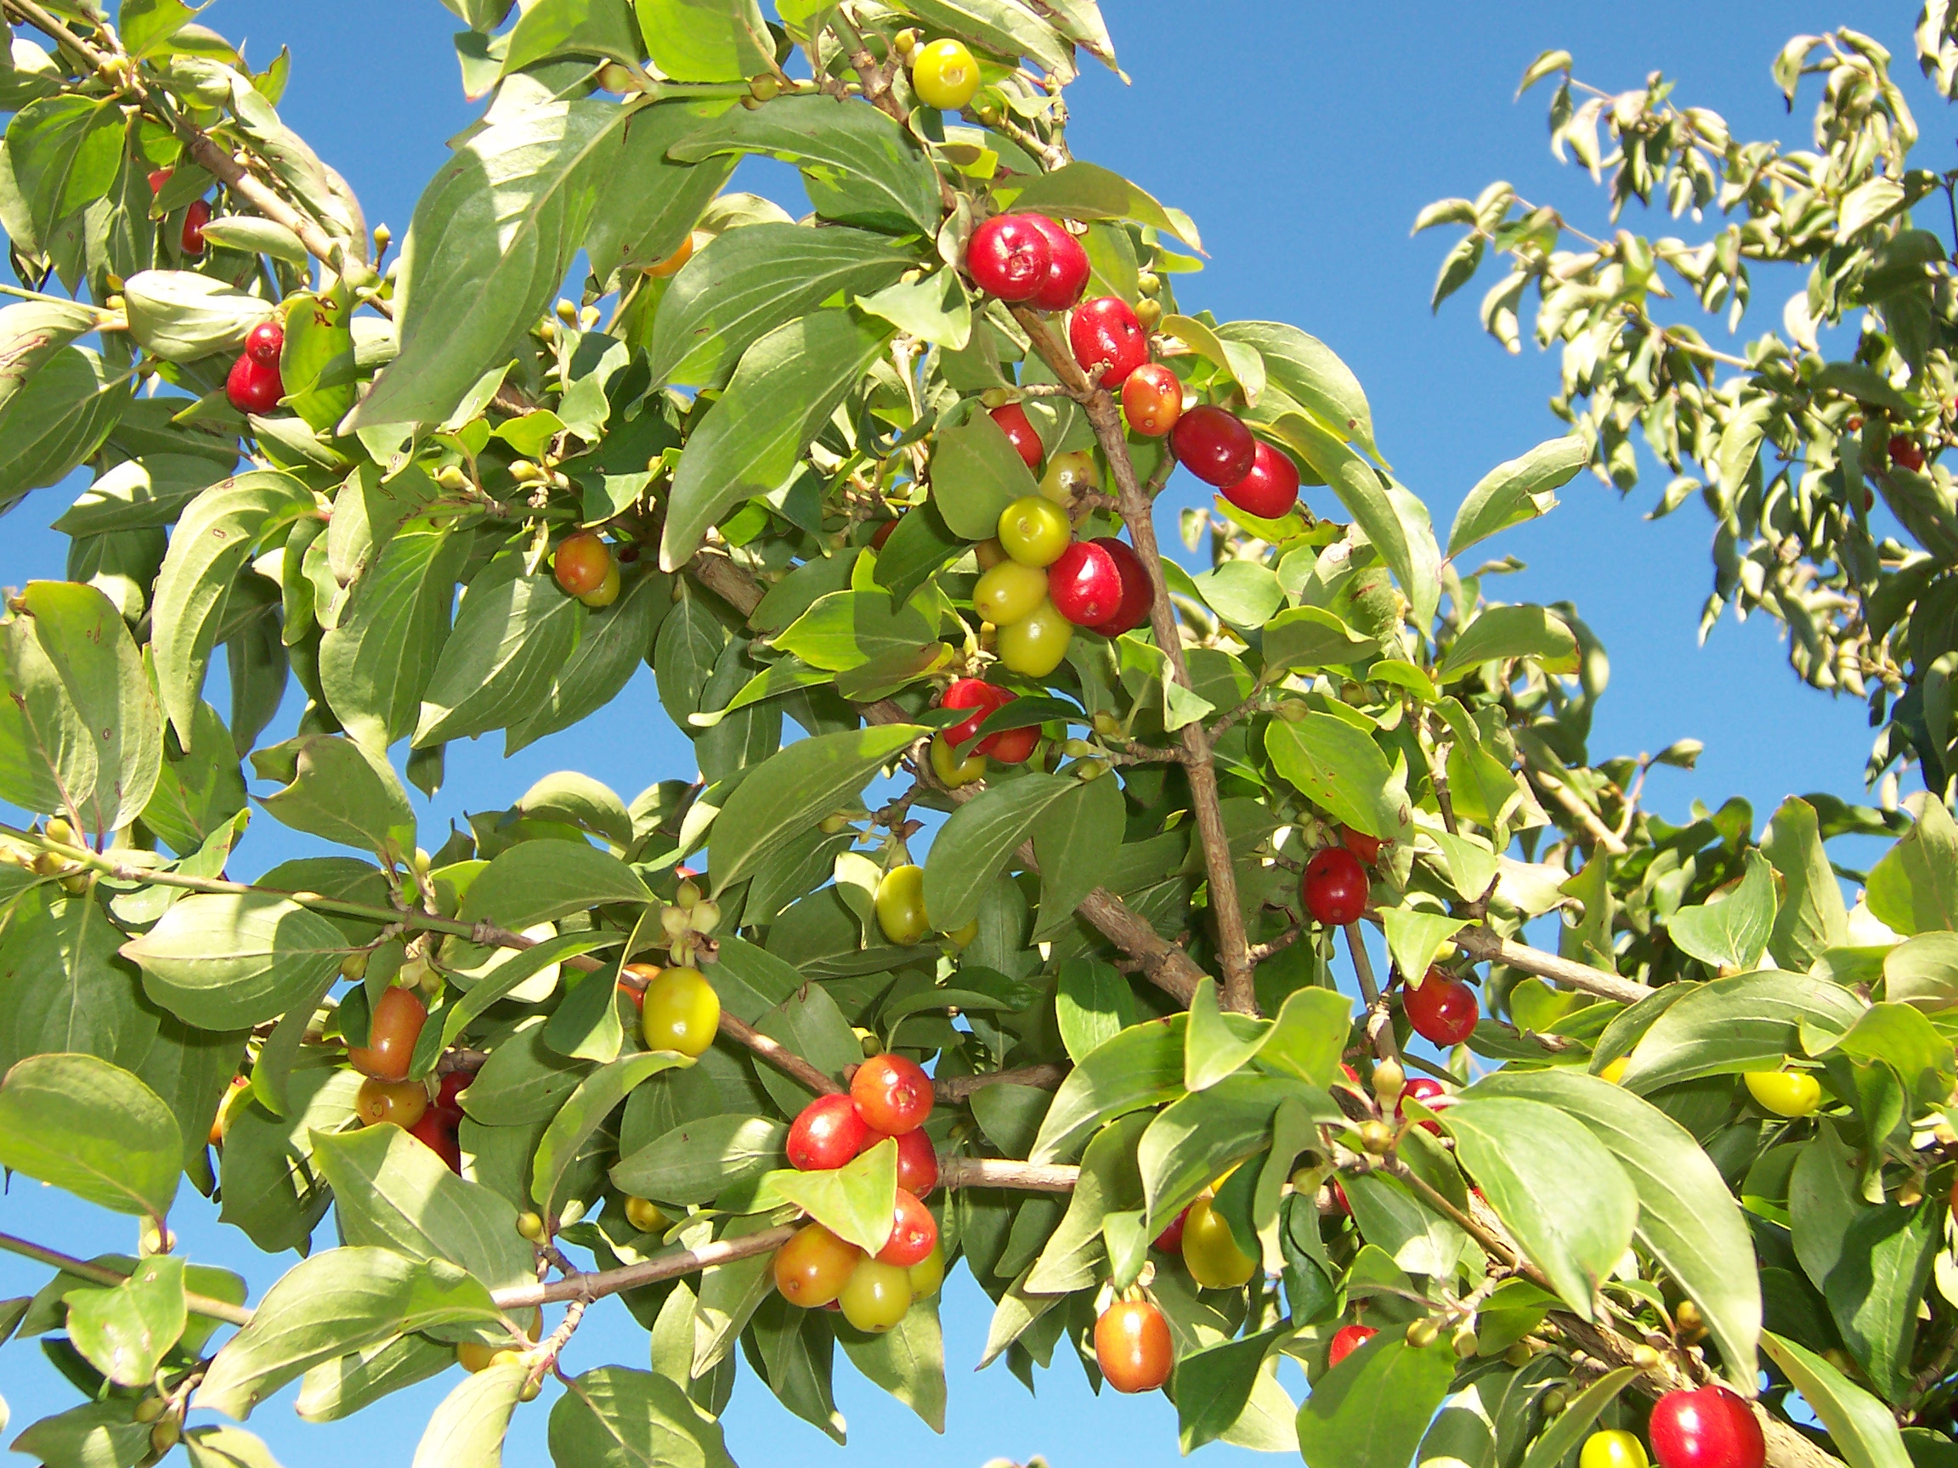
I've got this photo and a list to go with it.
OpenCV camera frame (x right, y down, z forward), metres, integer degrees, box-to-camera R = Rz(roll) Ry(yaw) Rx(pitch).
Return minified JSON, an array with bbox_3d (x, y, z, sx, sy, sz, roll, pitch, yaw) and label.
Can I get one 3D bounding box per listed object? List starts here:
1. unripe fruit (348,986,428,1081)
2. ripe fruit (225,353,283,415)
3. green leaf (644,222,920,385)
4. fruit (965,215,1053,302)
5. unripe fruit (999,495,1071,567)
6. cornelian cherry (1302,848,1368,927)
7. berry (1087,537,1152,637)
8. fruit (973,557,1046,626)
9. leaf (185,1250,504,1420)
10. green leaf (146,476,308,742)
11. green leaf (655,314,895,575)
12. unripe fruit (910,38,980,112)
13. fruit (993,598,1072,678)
[{"bbox_3d":[-0.125,0.063,0.480,0.015,0.020,0.015,12,-9,0],"label":"unripe fruit"},{"bbox_3d":[-0.157,-0.077,0.490,0.013,0.015,0.013,6,-18,2],"label":"ripe fruit"},{"bbox_3d":[-0.047,-0.102,0.537,0.071,0.018,0.037,-29,-58,-12],"label":"green leaf"},{"bbox_3d":[0.006,-0.098,0.467,0.017,0.017,0.019,-3,15,-11],"label":"fruit"},{"bbox_3d":[0.011,-0.042,0.468,0.015,0.015,0.018,1,12,6],"label":"unripe fruit"},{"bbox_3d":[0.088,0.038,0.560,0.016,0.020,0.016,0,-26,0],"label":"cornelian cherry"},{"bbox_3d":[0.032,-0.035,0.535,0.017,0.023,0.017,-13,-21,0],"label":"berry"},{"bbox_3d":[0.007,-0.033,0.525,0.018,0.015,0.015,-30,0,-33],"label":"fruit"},{"bbox_3d":[-0.113,0.107,0.405,0.058,0.016,0.029,-14,-50,-4],"label":"leaf"},{"bbox_3d":[-0.196,-0.032,0.590,0.034,0.073,0.020,27,-19,-32],"label":"green leaf"},{"bbox_3d":[-0.046,-0.068,0.522,0.036,0.078,0.016,47,-13,-28],"label":"green leaf"},{"bbox_3d":[-0.007,-0.141,0.485,0.015,0.015,0.018,-3,15,-11],"label":"unripe fruit"},{"bbox_3d":[0.011,-0.018,0.425,0.014,0.015,0.014,11,-21,3],"label":"fruit"}]

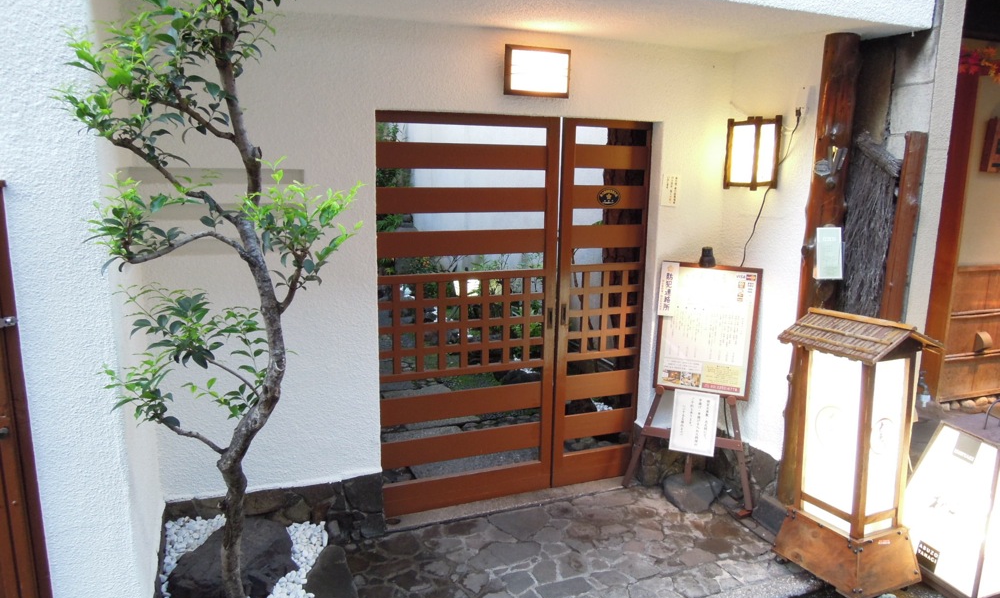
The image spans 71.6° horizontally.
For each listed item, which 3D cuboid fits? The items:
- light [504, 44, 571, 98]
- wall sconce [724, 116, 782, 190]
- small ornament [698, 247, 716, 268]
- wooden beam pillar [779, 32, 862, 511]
[{"bbox_3d":[0.160,-0.953,2.919,0.280,0.195,0.065,-4,11,-22],"label":"light"},{"bbox_3d":[1.133,-0.653,3.116,0.140,0.314,0.208,-4,11,-22],"label":"wall sconce"},{"bbox_3d":[0.944,-0.189,3.154,0.078,0.096,0.082,6,12,25],"label":"small ornament"},{"bbox_3d":[1.401,-0.076,3.047,0.150,2.050,0.150,-4,11,-22],"label":"wooden beam pillar"}]

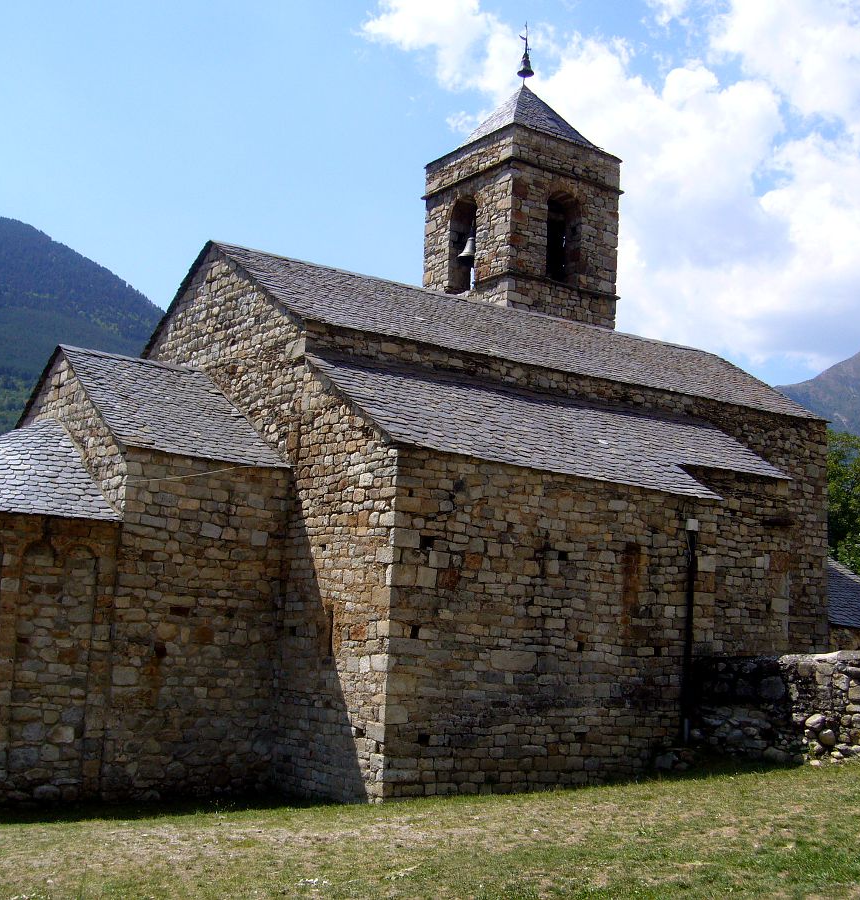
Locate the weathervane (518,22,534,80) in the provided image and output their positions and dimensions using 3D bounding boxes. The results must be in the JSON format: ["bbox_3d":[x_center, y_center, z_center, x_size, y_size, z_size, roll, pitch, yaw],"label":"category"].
[{"bbox_3d":[2.421,-9.998,30.435,0.414,1.533,0.414,2,-7,0],"label":"weathervane"}]

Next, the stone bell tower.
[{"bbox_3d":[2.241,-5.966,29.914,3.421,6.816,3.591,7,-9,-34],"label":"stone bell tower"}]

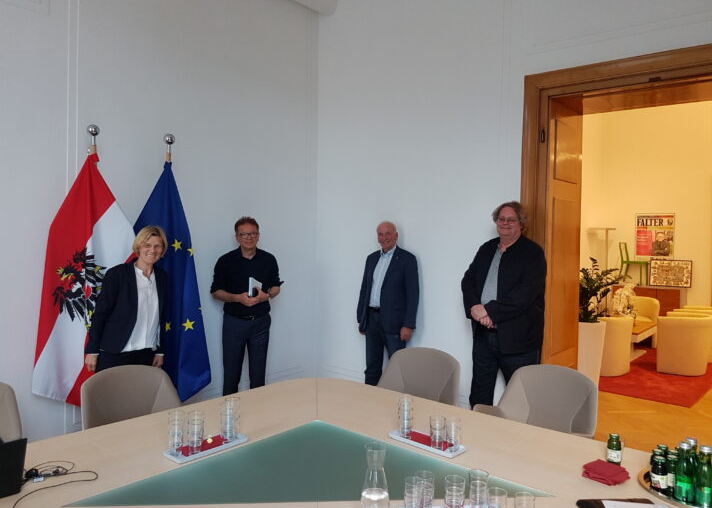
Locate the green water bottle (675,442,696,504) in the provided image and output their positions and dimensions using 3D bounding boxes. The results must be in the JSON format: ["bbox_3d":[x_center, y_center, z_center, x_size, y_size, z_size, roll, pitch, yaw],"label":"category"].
[{"bbox_3d":[1.193,0.786,1.931,0.062,0.201,0.062,3,2,40],"label":"green water bottle"}]

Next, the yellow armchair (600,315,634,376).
[{"bbox_3d":[3.137,1.146,6.748,0.580,0.730,0.580,3,2,40],"label":"yellow armchair"}]

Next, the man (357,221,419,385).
[{"bbox_3d":[0.254,0.610,4.250,0.510,1.740,0.320,2,2,35],"label":"man"}]

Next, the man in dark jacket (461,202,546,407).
[{"bbox_3d":[0.976,0.582,3.550,0.570,1.850,0.400,3,2,41],"label":"man in dark jacket"}]

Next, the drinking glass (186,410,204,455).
[{"bbox_3d":[-0.668,0.748,2.238,0.067,0.167,0.067,1,2,0],"label":"drinking glass"}]

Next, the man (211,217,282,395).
[{"bbox_3d":[-0.840,0.618,4.070,0.530,1.780,0.350,0,2,-25],"label":"man"}]

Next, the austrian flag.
[{"bbox_3d":[-1.597,0.144,3.170,0.200,1.460,0.570,2,2,39],"label":"austrian flag"}]

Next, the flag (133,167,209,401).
[{"bbox_3d":[-1.209,0.182,3.430,0.200,1.520,0.560,2,2,39],"label":"flag"}]

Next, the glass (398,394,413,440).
[{"bbox_3d":[0.210,0.686,2.260,0.062,0.184,0.062,1,1,0],"label":"glass"}]

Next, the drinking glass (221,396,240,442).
[{"bbox_3d":[-0.558,0.739,2.394,0.070,0.180,0.070,1,2,0],"label":"drinking glass"}]

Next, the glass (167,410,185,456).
[{"bbox_3d":[-0.744,0.745,2.224,0.067,0.170,0.067,3,2,40],"label":"glass"}]

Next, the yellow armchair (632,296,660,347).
[{"bbox_3d":[4.559,1.091,8.600,0.660,0.750,0.640,2,2,39],"label":"yellow armchair"}]

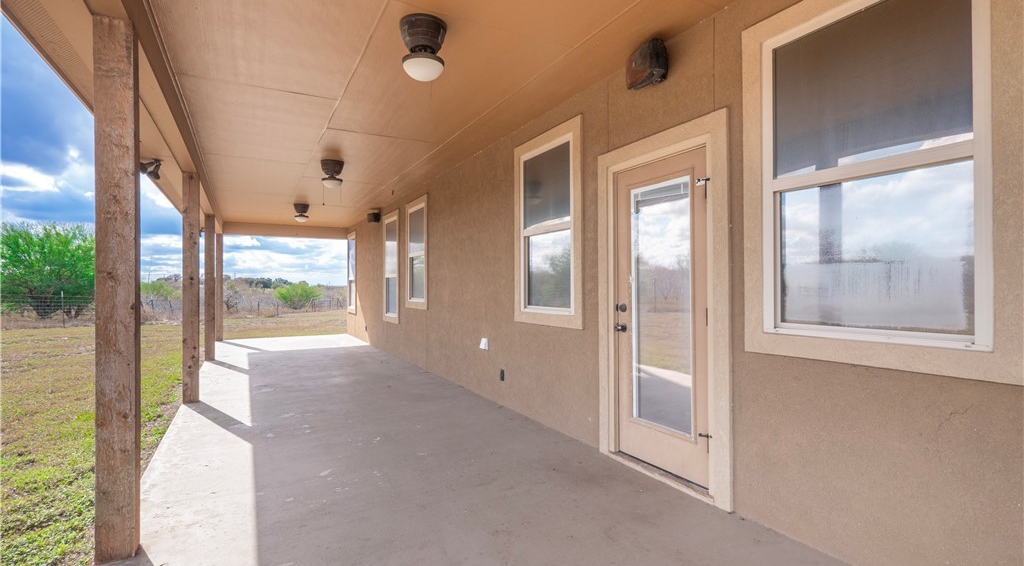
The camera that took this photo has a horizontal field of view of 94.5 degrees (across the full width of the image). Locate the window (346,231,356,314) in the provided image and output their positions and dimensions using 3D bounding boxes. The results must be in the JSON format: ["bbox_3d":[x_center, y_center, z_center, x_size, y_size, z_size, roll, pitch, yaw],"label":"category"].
[{"bbox_3d":[-3.883,-0.224,11.633,0.080,1.981,1.025,0,0,-30],"label":"window"}]

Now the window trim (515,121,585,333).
[{"bbox_3d":[0.327,-0.474,4.206,0.080,1.689,1.066,0,0,-30],"label":"window trim"}]

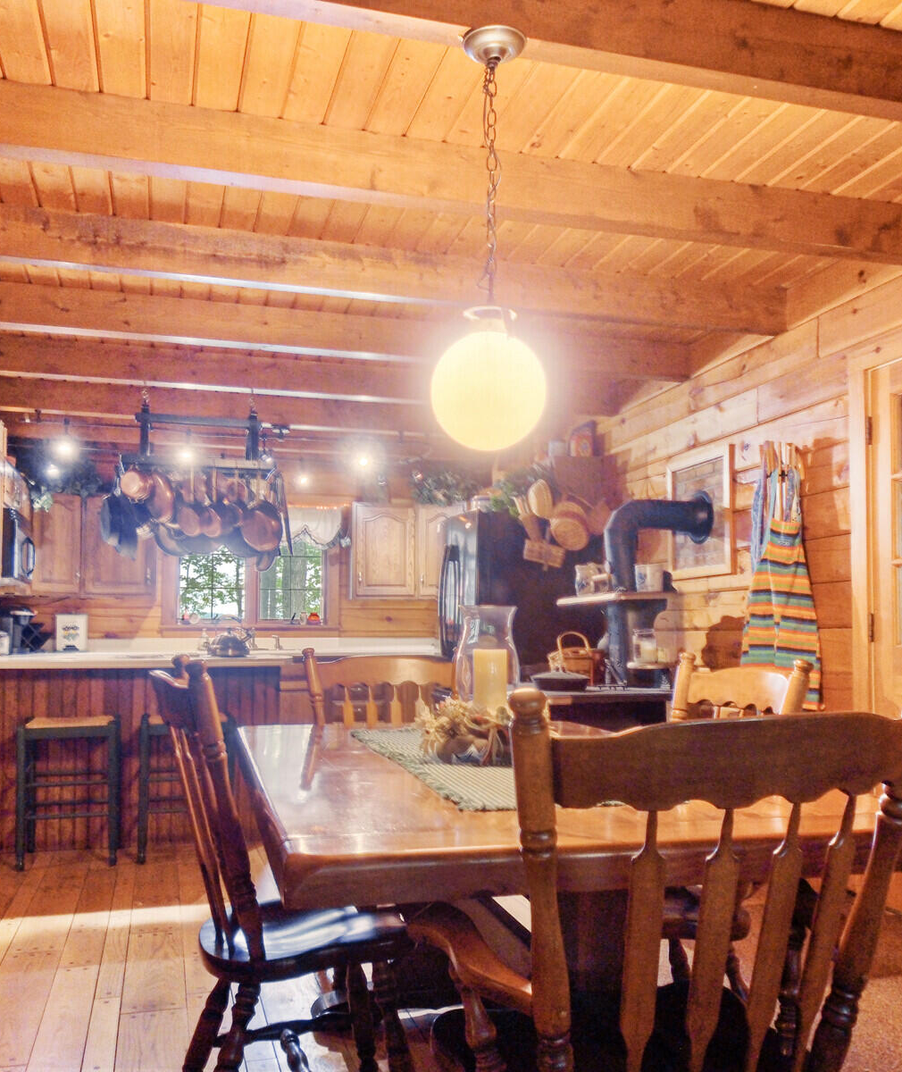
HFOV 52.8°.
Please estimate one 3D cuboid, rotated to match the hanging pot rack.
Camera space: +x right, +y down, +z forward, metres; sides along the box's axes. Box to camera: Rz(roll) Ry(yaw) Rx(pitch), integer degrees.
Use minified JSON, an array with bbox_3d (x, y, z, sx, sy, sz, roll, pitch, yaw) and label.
[{"bbox_3d":[-1.308,-0.296,4.720,0.930,0.850,0.400,1,-4,-16],"label":"hanging pot rack"}]

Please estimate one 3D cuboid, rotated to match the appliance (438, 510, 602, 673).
[{"bbox_3d":[0.403,0.785,5.749,0.780,1.750,0.840,1,-5,-16],"label":"appliance"}]

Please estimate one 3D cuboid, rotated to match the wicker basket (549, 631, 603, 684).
[{"bbox_3d":[0.590,0.592,4.380,0.240,0.260,0.200,1,-4,-16],"label":"wicker basket"}]

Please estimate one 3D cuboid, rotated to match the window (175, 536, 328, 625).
[{"bbox_3d":[-1.582,0.316,7.246,1.190,0.850,0.100,1,-5,-16],"label":"window"}]

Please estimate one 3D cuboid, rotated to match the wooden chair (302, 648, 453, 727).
[{"bbox_3d":[-0.165,0.873,2.990,0.550,1.000,0.570,1,-4,-16],"label":"wooden chair"}]

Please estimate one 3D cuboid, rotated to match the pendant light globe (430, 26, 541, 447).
[{"bbox_3d":[0.086,-0.659,2.020,0.250,0.940,0.250,0,-4,0],"label":"pendant light globe"}]

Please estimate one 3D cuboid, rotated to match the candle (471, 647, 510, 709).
[{"bbox_3d":[0.096,0.361,2.200,0.082,0.185,0.082,1,-4,-16],"label":"candle"}]

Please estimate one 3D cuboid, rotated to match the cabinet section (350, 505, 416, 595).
[{"bbox_3d":[-0.556,0.133,7.214,0.499,0.740,0.310,1,-4,-16],"label":"cabinet section"}]

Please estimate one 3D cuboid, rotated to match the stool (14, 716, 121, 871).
[{"bbox_3d":[-1.765,1.175,4.220,0.430,0.640,0.380,1,-5,-16],"label":"stool"}]

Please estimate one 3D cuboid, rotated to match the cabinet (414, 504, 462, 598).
[{"bbox_3d":[-0.094,0.141,7.477,0.450,0.745,0.320,1,-5,-16],"label":"cabinet"}]

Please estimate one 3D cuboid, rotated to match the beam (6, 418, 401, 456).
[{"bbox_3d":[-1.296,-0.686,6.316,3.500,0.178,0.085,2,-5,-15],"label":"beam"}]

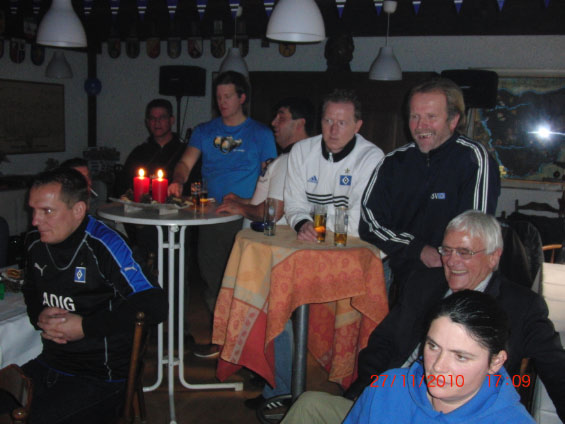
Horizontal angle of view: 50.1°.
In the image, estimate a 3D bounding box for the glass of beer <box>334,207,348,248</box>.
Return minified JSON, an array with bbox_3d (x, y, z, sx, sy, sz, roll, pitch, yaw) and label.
[{"bbox_3d":[0.231,0.053,2.332,0.053,0.155,0.053,2,7,0],"label":"glass of beer"}]

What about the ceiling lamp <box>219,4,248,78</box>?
[{"bbox_3d":[-0.414,-1.501,5.357,0.285,0.622,0.285,2,7,0],"label":"ceiling lamp"}]

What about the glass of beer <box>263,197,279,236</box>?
[{"bbox_3d":[-0.049,0.013,2.561,0.056,0.163,0.056,2,7,0],"label":"glass of beer"}]

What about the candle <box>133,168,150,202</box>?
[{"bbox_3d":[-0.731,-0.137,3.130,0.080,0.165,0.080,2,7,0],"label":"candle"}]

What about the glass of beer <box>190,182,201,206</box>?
[{"bbox_3d":[-0.484,-0.102,3.364,0.056,0.135,0.056,2,7,0],"label":"glass of beer"}]

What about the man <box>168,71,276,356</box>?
[{"bbox_3d":[-0.333,0.077,3.508,0.600,1.742,0.480,3,7,11],"label":"man"}]

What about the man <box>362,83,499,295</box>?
[{"bbox_3d":[0.575,0.300,2.414,0.580,1.620,0.420,5,8,28],"label":"man"}]

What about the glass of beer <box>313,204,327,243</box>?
[{"bbox_3d":[0.154,0.043,2.410,0.053,0.152,0.053,2,7,0],"label":"glass of beer"}]

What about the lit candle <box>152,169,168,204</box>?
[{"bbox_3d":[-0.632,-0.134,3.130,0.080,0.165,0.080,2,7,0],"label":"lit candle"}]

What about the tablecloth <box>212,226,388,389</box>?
[{"bbox_3d":[0.067,0.379,2.530,0.690,0.570,0.660,2,7,0],"label":"tablecloth"}]

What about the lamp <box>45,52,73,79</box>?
[{"bbox_3d":[-2.179,-1.430,5.876,0.285,0.260,0.285,2,7,0],"label":"lamp"}]

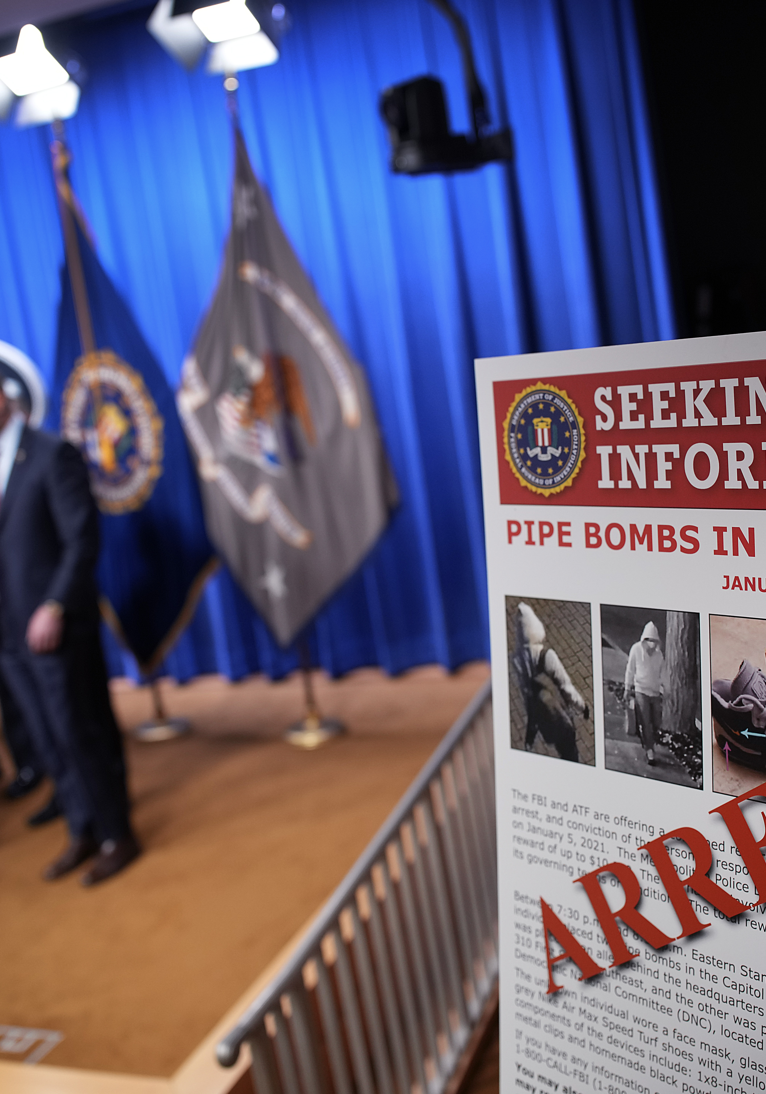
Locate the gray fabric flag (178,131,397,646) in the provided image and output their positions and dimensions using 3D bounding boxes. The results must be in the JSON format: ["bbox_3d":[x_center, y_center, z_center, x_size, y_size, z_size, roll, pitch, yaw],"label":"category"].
[{"bbox_3d":[-0.430,-0.644,5.460,0.950,2.200,0.300,-5,9,25],"label":"gray fabric flag"}]

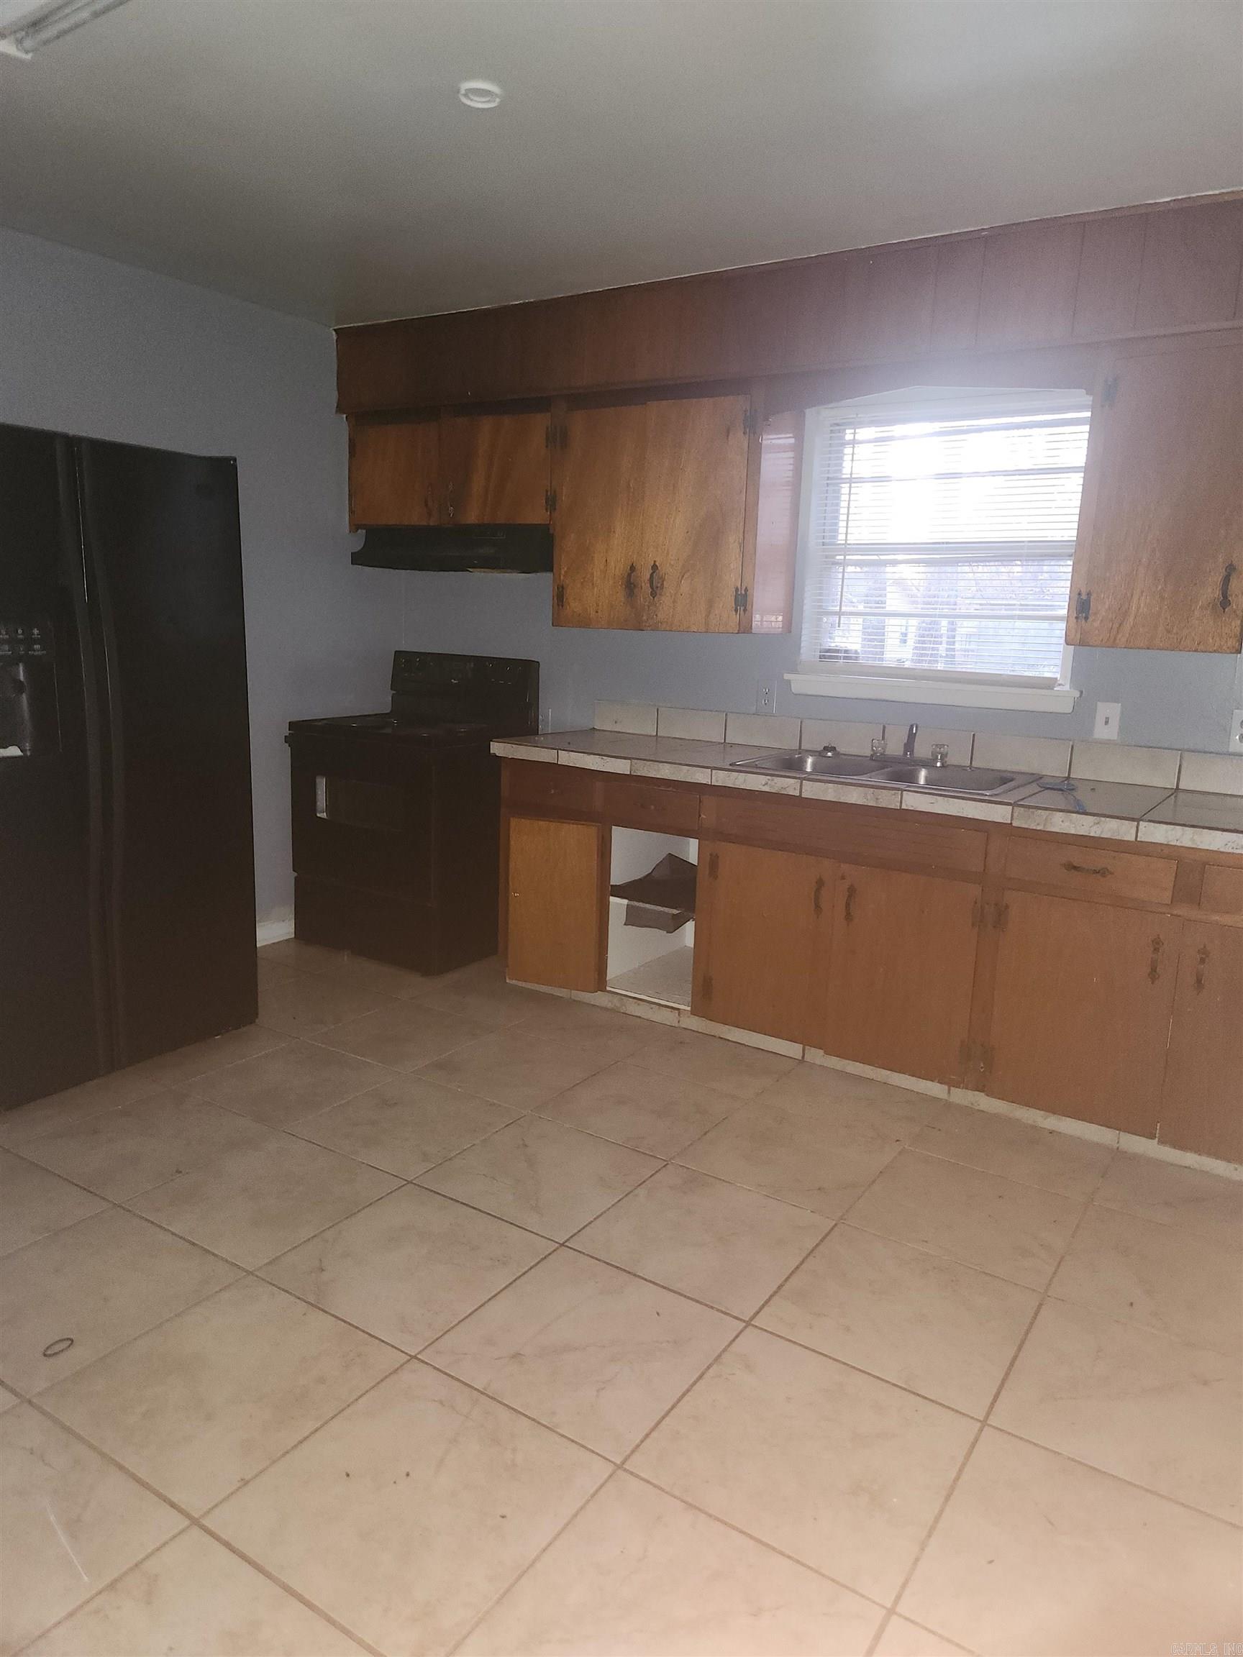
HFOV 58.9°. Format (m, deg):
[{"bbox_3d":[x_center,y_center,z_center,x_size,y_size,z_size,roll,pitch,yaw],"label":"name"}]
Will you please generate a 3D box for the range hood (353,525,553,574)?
[{"bbox_3d":[-0.584,-1.080,4.287,0.918,0.151,0.398,9,13,33],"label":"range hood"}]

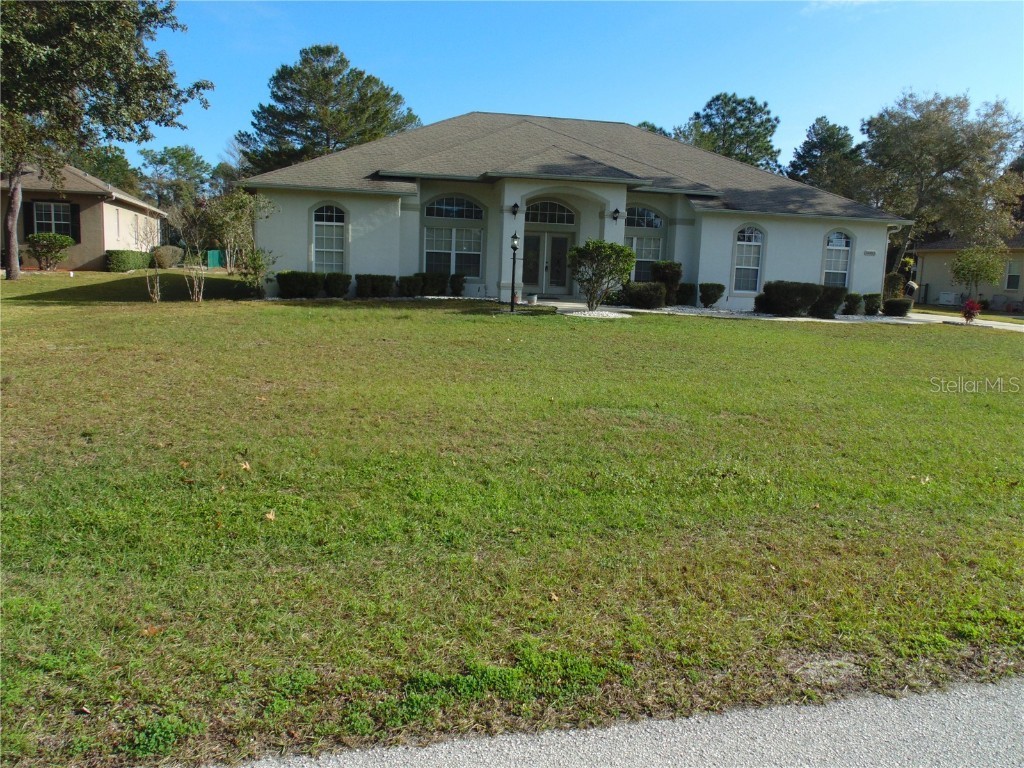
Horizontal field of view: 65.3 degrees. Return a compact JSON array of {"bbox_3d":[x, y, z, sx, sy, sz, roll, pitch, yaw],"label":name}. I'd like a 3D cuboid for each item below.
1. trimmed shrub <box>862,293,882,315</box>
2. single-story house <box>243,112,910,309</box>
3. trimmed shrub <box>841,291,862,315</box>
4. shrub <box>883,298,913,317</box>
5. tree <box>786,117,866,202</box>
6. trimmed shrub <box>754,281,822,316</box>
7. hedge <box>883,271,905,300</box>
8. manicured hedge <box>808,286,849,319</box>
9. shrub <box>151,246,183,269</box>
[{"bbox_3d":[12.457,-2.747,27.600,0.650,0.760,0.620,1,8,-12],"label":"trimmed shrub"},{"bbox_3d":[1.504,-7.118,32.508,22.000,7.250,16.000,1,8,-12],"label":"single-story house"},{"bbox_3d":[11.553,-2.714,27.100,0.660,0.730,0.640,1,8,-10],"label":"trimmed shrub"},{"bbox_3d":[13.332,-2.633,27.600,0.950,0.600,0.900,1,8,-10],"label":"shrub"},{"bbox_3d":[23.213,-13.290,60.926,5.900,13.300,5.600,1,8,-12],"label":"tree"},{"bbox_3d":[8.968,-2.767,26.000,1.850,1.130,1.150,1,8,-10],"label":"trimmed shrub"},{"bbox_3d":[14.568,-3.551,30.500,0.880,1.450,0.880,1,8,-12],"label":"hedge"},{"bbox_3d":[10.263,-2.643,25.900,1.120,1.020,1.050,1,8,-10],"label":"manicured hedge"},{"bbox_3d":[-16.963,-6.256,39.500,1.450,1.120,1.400,1,8,-10],"label":"shrub"}]

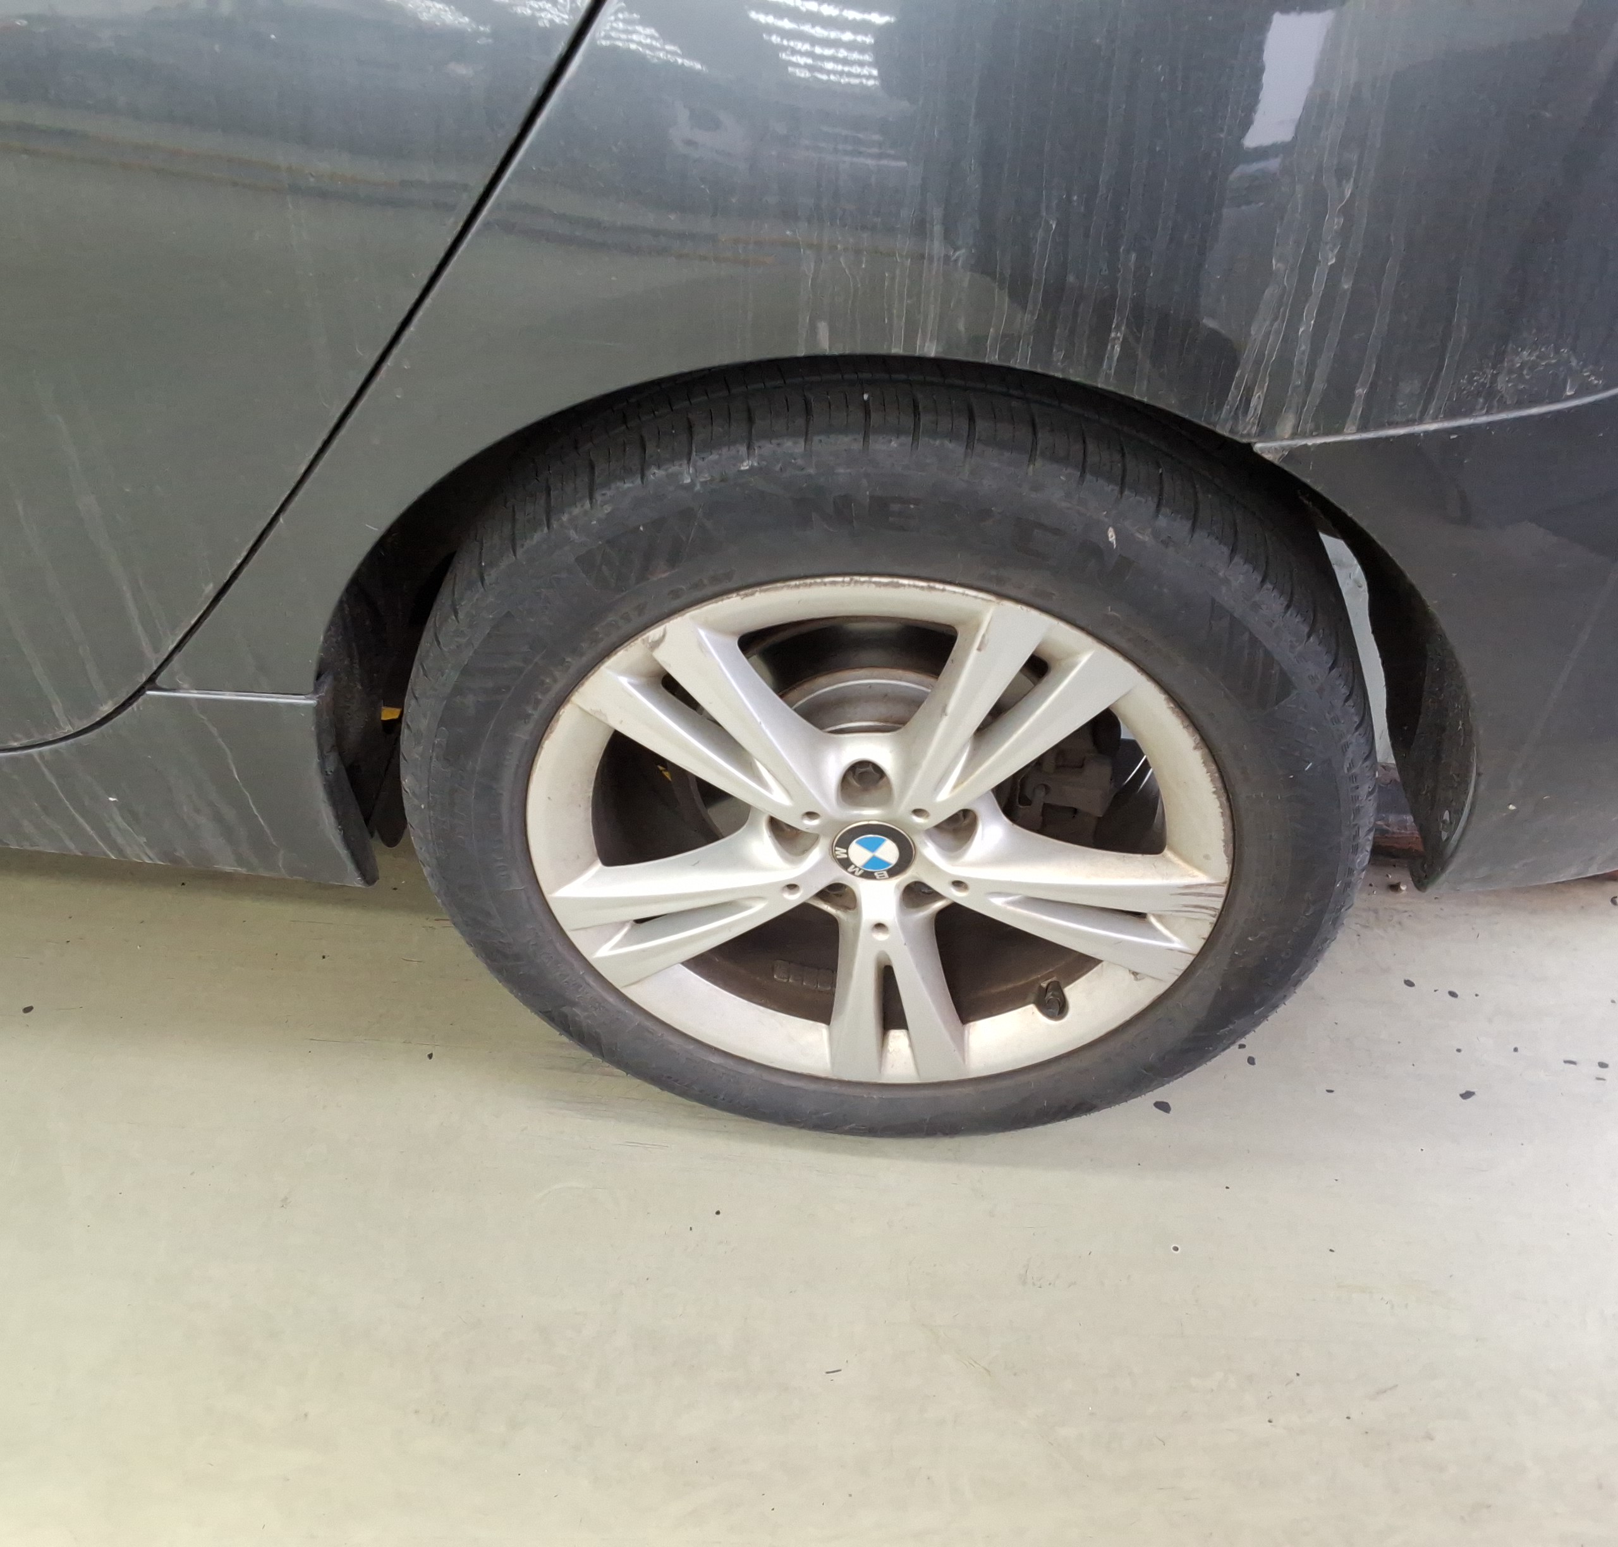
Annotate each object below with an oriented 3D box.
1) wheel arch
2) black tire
[{"bbox_3d":[0.053,-0.115,1.050,0.745,0.420,0.180,4,43,3],"label":"wheel arch"},{"bbox_3d":[0.051,-0.004,1.187,0.657,0.650,0.215,4,43,3],"label":"black tire"}]

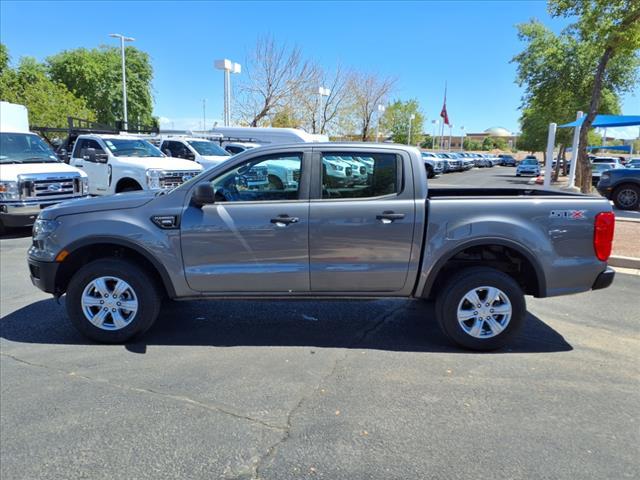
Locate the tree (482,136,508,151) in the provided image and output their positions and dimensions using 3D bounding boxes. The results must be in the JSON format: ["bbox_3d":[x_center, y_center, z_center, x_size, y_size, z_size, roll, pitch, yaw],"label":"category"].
[{"bbox_3d":[33.352,-17.103,95.453,4.900,5.265,4.700,1,10,0],"label":"tree"}]

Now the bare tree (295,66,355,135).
[{"bbox_3d":[0.373,-9.870,41.433,5.110,8.990,5.110,1,10,0],"label":"bare tree"}]

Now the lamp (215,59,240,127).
[{"bbox_3d":[-4.103,-5.197,22.482,0.530,5.600,1.250,6,11,24],"label":"lamp"}]

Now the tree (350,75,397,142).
[{"bbox_3d":[5.435,-11.816,50.717,4.790,9.980,4.790,1,10,0],"label":"tree"}]

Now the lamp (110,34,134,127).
[{"bbox_3d":[-11.147,-7.605,28.685,0.400,7.963,1.600,6,11,24],"label":"lamp"}]

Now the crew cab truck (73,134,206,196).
[{"bbox_3d":[-5.778,-1.789,13.518,5.950,2.060,2.050,7,11,28],"label":"crew cab truck"}]

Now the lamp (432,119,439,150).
[{"bbox_3d":[13.312,-11.179,58.482,0.530,5.611,1.250,6,11,24],"label":"lamp"}]

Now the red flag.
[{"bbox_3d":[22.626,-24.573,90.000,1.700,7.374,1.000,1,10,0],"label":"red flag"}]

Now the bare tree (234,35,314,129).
[{"bbox_3d":[-2.837,-8.491,32.552,5.370,9.070,5.370,1,10,0],"label":"bare tree"}]

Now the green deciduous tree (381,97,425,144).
[{"bbox_3d":[9.680,-12.727,59.698,5.200,8.115,5.000,1,10,0],"label":"green deciduous tree"}]

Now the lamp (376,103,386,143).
[{"bbox_3d":[6.037,-9.949,49.002,0.500,6.900,1.600,6,11,27],"label":"lamp"}]

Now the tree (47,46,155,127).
[{"bbox_3d":[-16.349,-9.862,37.782,8.000,9.098,7.500,1,10,0],"label":"tree"}]

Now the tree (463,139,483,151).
[{"bbox_3d":[27.651,-15.808,90.515,3.690,5.080,3.690,1,10,0],"label":"tree"}]

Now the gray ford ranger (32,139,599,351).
[{"bbox_3d":[0.000,-0.080,5.061,5.350,1.800,1.950,1,10,-1],"label":"gray ford ranger"}]

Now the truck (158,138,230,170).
[{"bbox_3d":[-4.627,-2.342,16.775,5.900,2.060,2.050,6,11,25],"label":"truck"}]

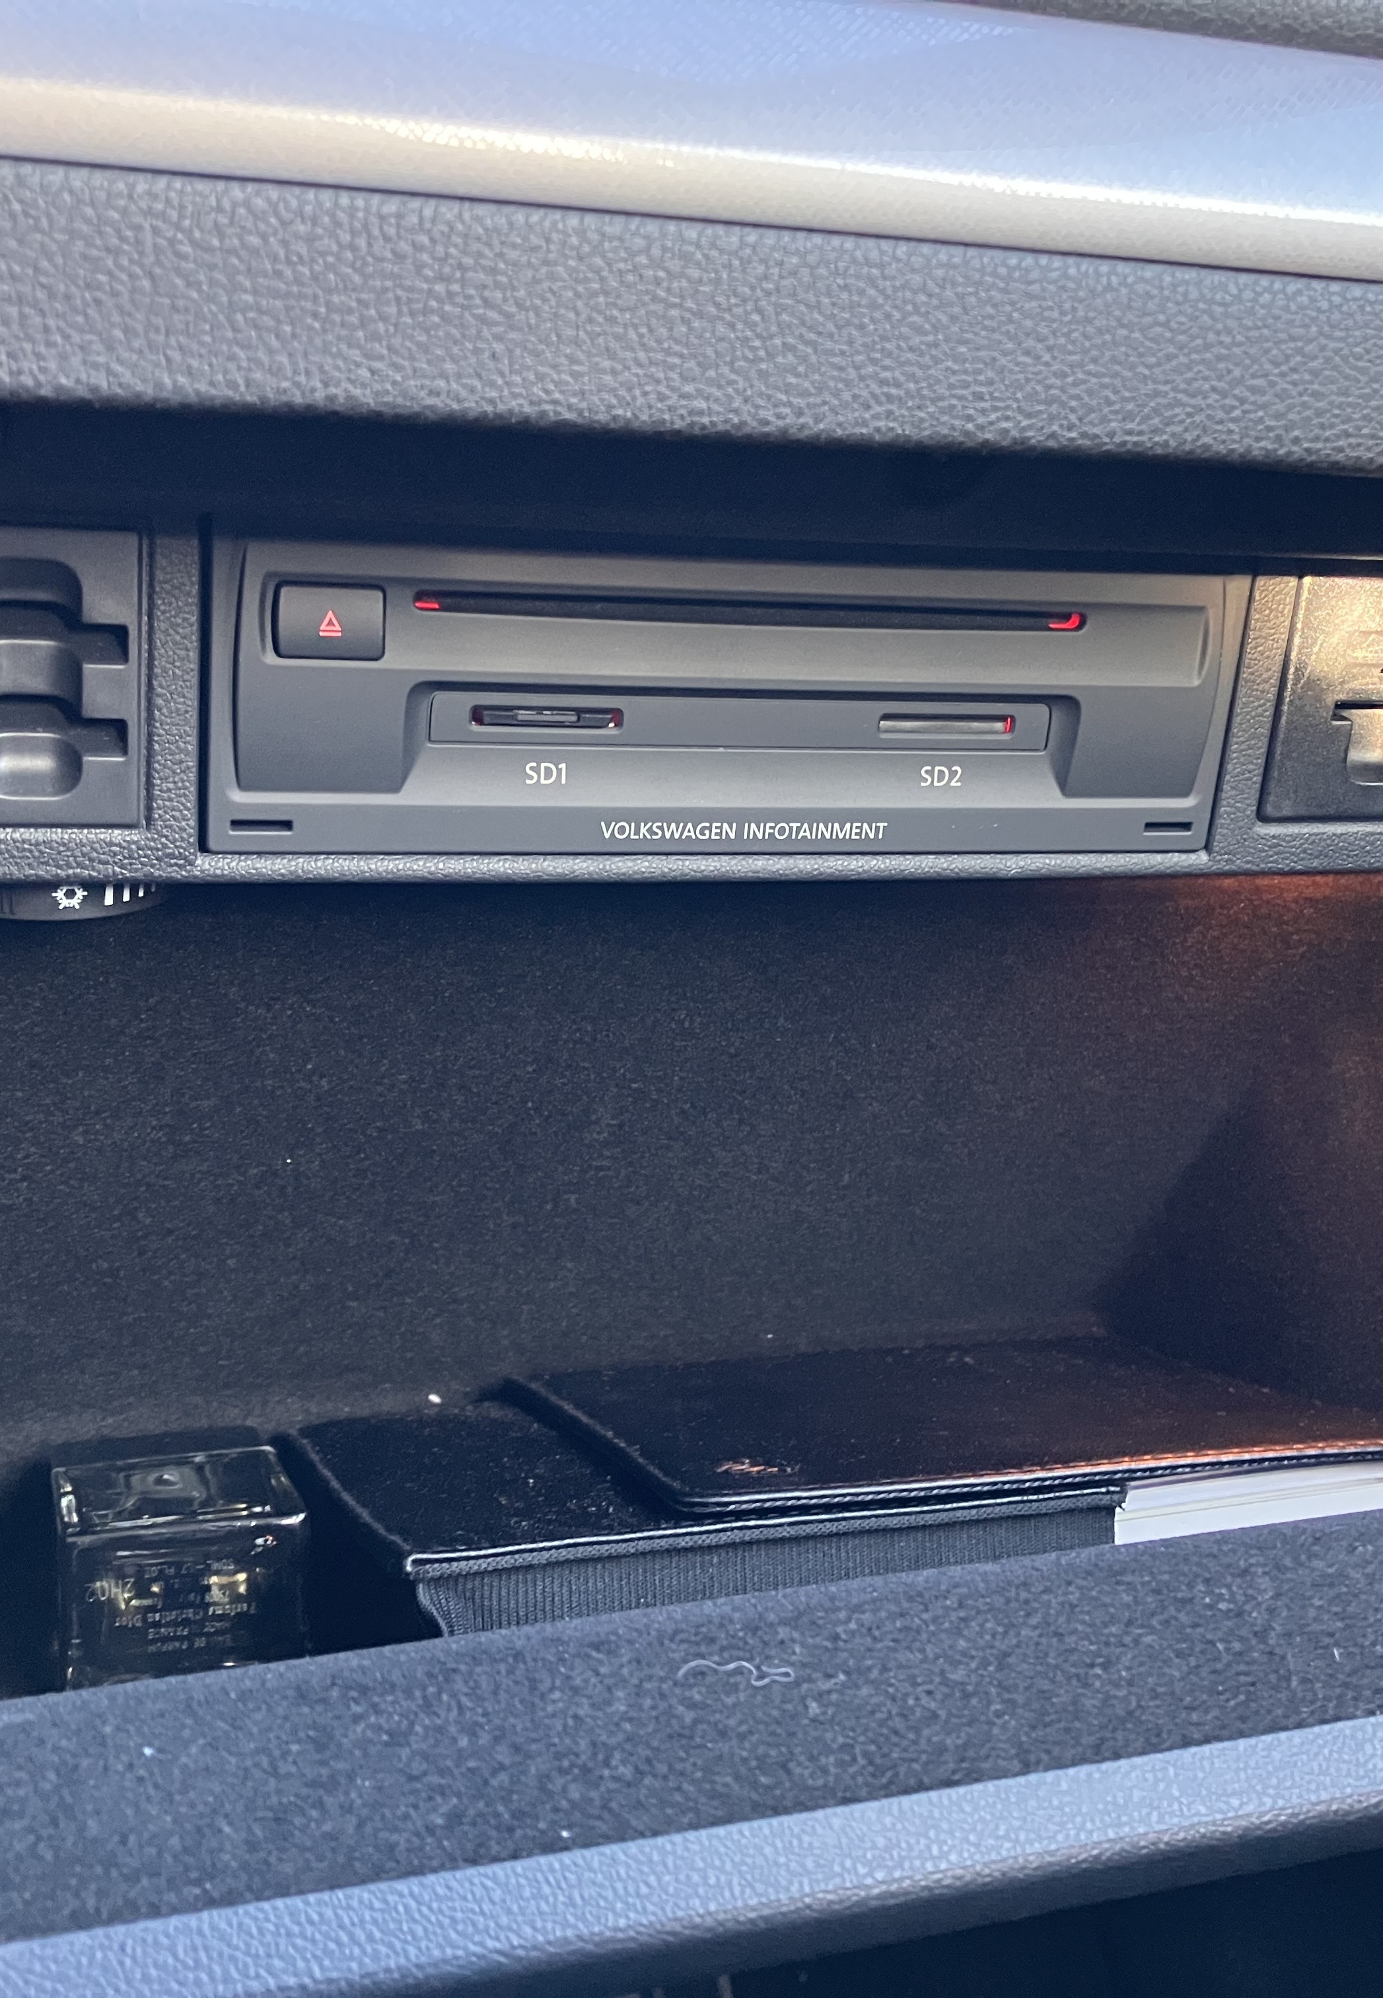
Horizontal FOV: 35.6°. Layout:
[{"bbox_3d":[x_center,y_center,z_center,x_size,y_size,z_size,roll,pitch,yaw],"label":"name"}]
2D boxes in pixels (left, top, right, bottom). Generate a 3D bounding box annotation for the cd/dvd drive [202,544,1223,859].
[{"bbox_3d":[-0.008,-0.070,0.426,0.187,0.054,0.130,-2,18,-20],"label":"cd/dvd drive"}]

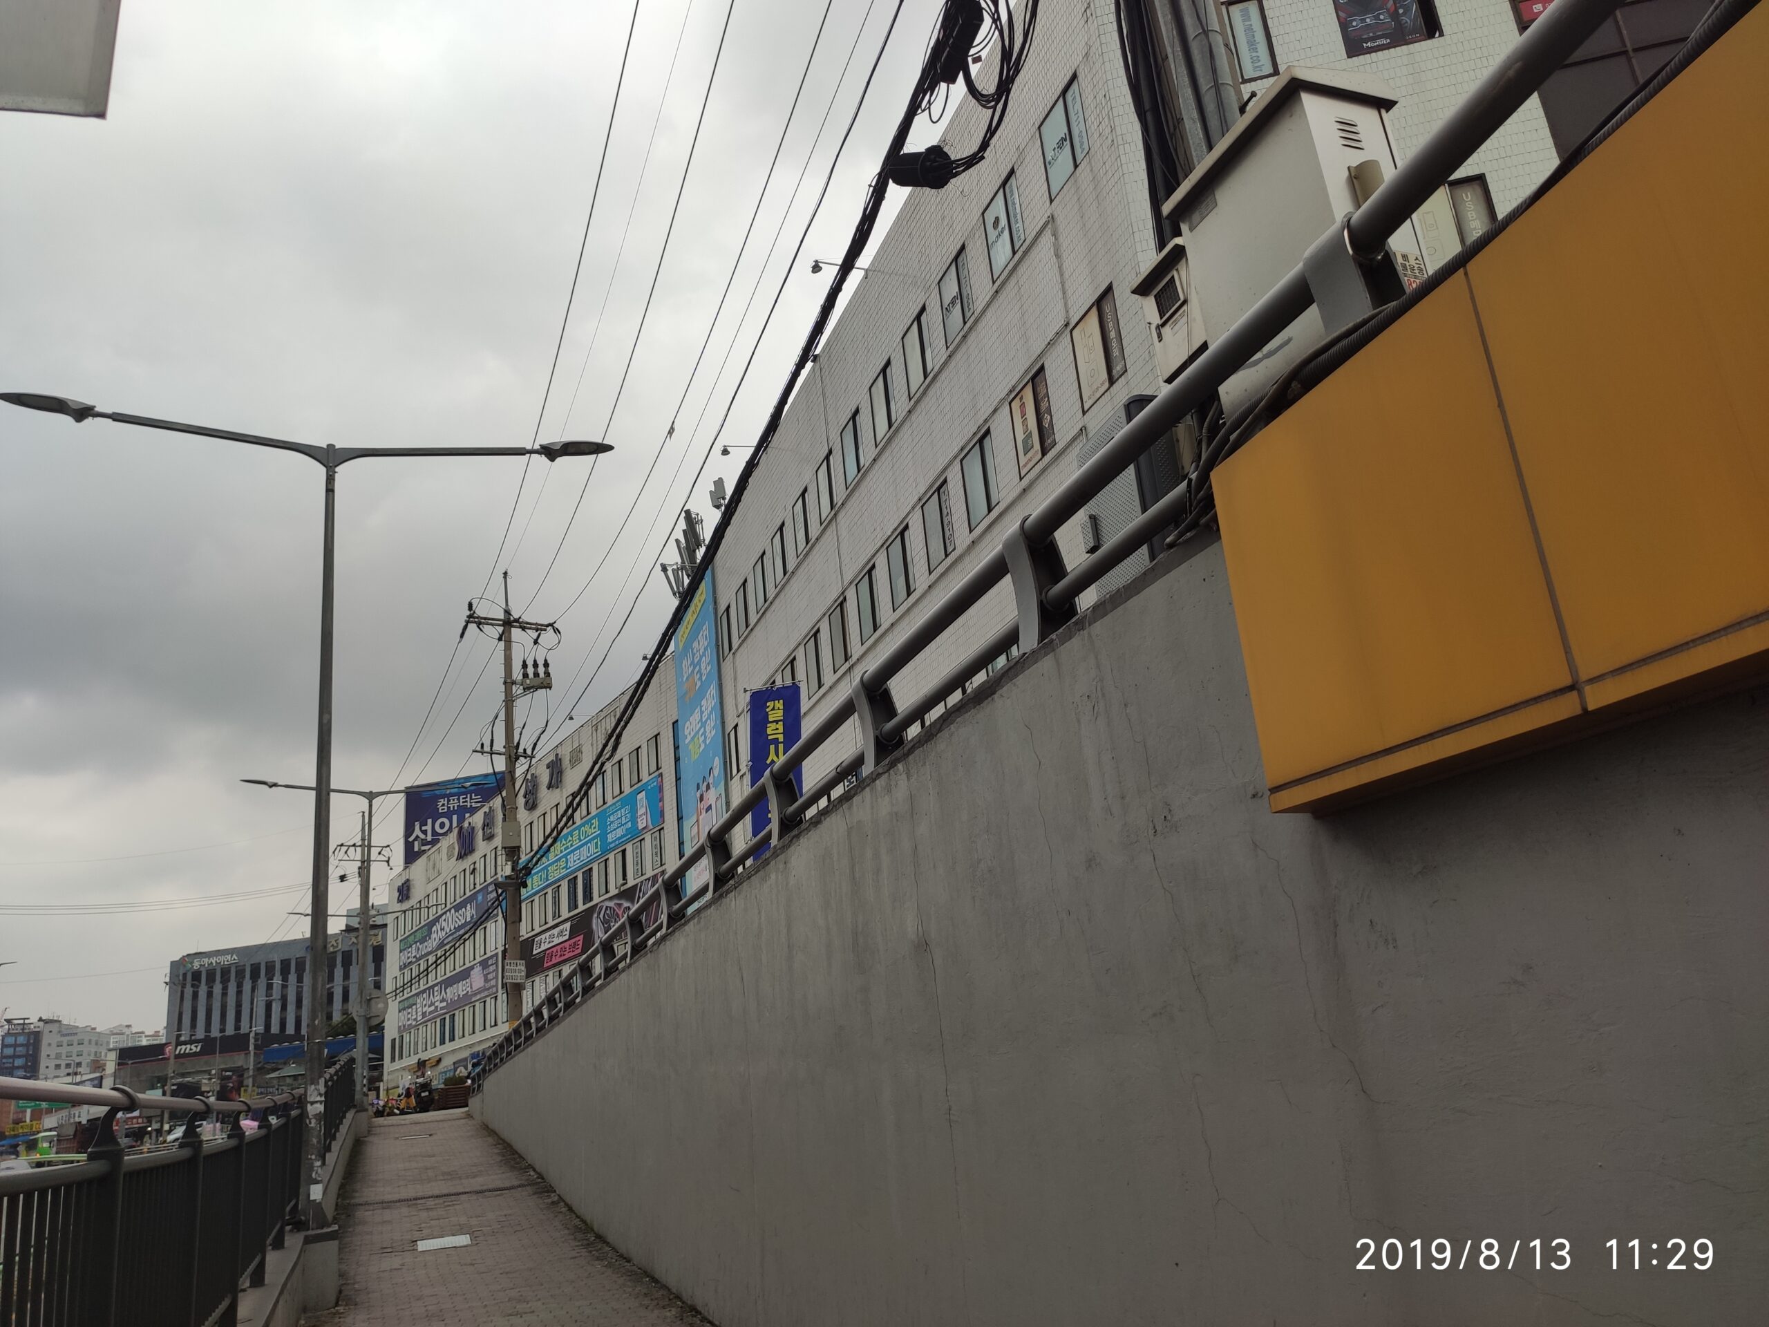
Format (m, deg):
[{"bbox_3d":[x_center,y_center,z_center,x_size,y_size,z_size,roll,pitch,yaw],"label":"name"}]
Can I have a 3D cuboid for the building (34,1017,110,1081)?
[{"bbox_3d":[-215.339,107.386,358.409,16.169,21.000,13.000,-10,-17,11],"label":"building"}]

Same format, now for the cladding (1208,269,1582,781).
[{"bbox_3d":[0.926,-0.198,2.501,0.080,0.722,0.794,0,-18,-19],"label":"cladding"}]

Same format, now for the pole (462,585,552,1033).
[{"bbox_3d":[-10.258,4.304,36.811,2.550,14.650,1.000,4,-20,-30],"label":"pole"}]

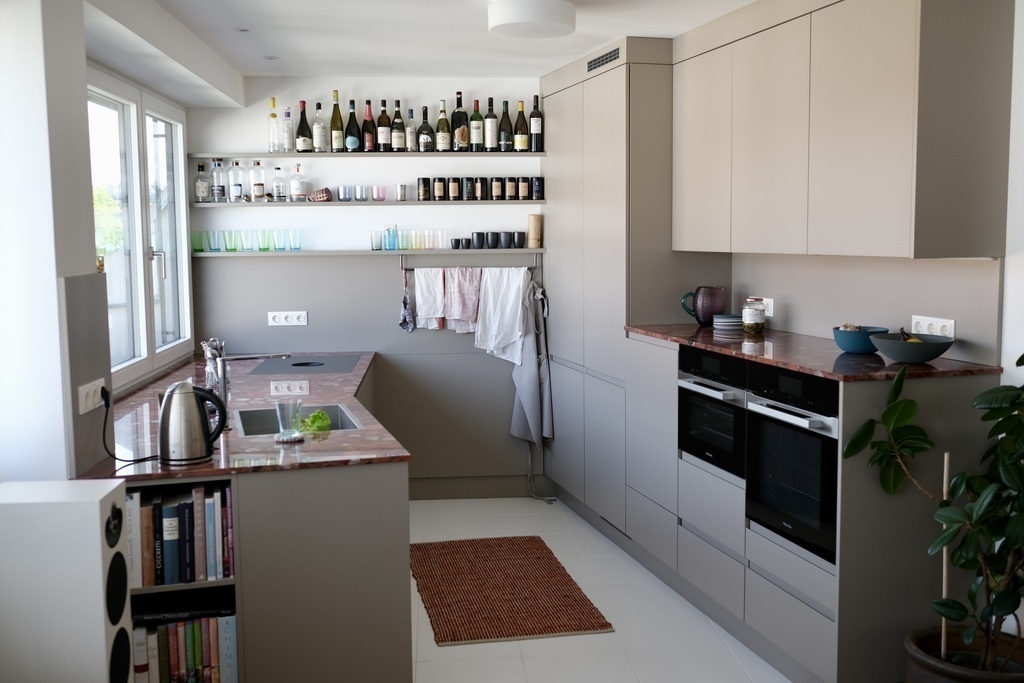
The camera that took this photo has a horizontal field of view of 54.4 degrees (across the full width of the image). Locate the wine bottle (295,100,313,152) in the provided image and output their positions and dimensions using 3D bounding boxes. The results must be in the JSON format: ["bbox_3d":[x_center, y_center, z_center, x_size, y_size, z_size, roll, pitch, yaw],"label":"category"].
[{"bbox_3d":[-1.201,-1.241,5.766,0.091,0.295,0.091,-1,6,-4],"label":"wine bottle"}]

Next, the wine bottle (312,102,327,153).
[{"bbox_3d":[-1.107,-1.231,5.741,0.076,0.288,0.076,-1,6,-4],"label":"wine bottle"}]

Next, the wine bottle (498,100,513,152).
[{"bbox_3d":[-0.033,-1.272,5.894,0.078,0.297,0.078,-1,6,-5],"label":"wine bottle"}]

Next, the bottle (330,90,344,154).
[{"bbox_3d":[-1.020,-1.284,5.814,0.074,0.356,0.074,-1,6,-5],"label":"bottle"}]

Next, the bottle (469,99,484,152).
[{"bbox_3d":[-0.204,-1.252,5.804,0.075,0.301,0.075,-1,6,-4],"label":"bottle"}]

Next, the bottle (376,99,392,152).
[{"bbox_3d":[-0.738,-1.244,5.766,0.074,0.301,0.074,-1,6,-4],"label":"bottle"}]

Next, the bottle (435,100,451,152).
[{"bbox_3d":[-0.403,-1.266,5.865,0.082,0.298,0.082,-1,6,-5],"label":"bottle"}]

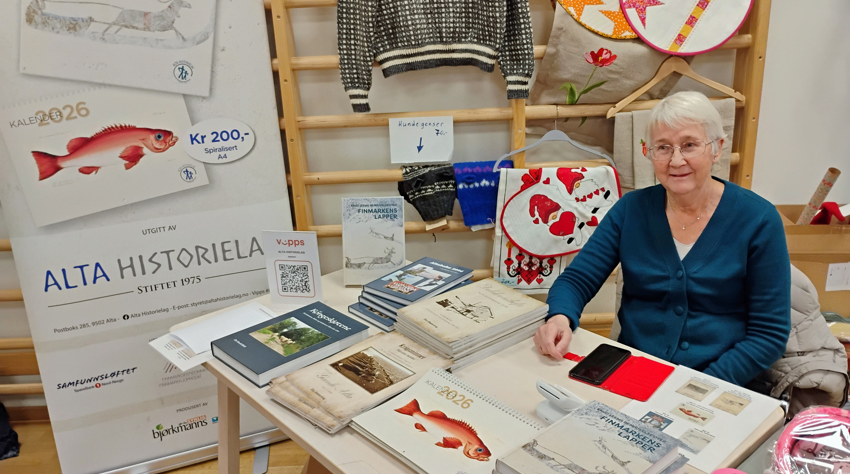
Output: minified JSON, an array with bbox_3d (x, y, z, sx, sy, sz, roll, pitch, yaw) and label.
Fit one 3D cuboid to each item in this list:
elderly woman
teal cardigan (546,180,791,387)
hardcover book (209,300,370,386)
[{"bbox_3d":[0.490,0.339,1.538,0.510,1.270,0.620,11,24,36],"label":"elderly woman"},{"bbox_3d":[0.562,0.170,1.589,0.500,0.580,0.370,11,24,36],"label":"teal cardigan"},{"bbox_3d":[-0.309,0.243,1.610,0.297,0.031,0.212,-19,25,-39],"label":"hardcover book"}]

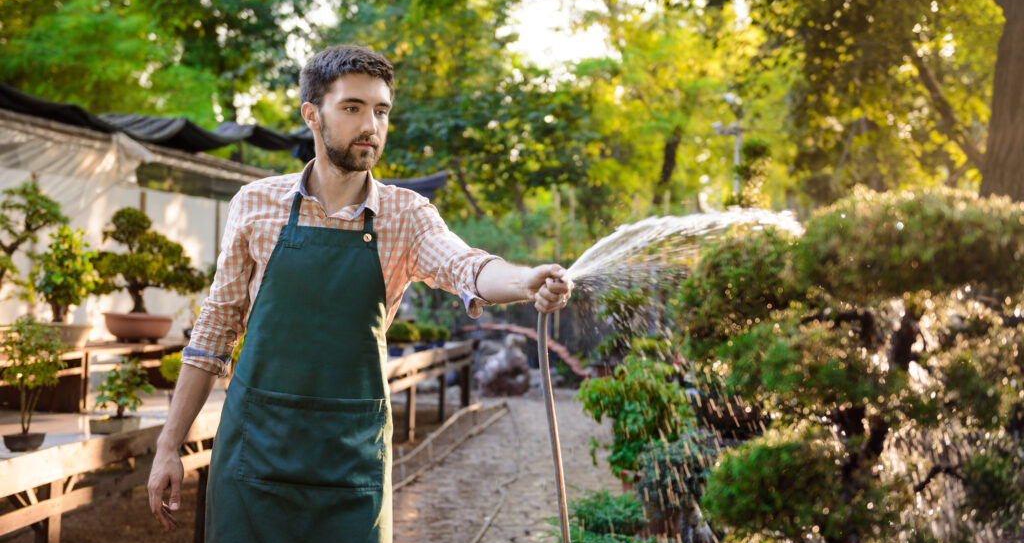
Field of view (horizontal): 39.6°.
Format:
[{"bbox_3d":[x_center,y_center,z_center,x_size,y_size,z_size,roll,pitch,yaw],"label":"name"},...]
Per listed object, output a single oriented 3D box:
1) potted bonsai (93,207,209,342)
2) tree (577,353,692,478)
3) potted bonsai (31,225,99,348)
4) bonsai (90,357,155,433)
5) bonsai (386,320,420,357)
[{"bbox_3d":[-1.868,0.016,7.350,0.600,0.700,0.460,1,-1,-7],"label":"potted bonsai"},{"bbox_3d":[0.685,0.799,7.950,0.640,0.660,0.560,1,-1,-7],"label":"tree"},{"bbox_3d":[-2.124,0.071,6.750,0.320,0.585,0.300,1,-1,-7],"label":"potted bonsai"},{"bbox_3d":[-1.591,0.508,5.780,0.255,0.305,0.210,1,-1,-7],"label":"bonsai"},{"bbox_3d":[-0.932,0.570,12.100,0.300,0.305,0.300,1,-1,-7],"label":"bonsai"}]

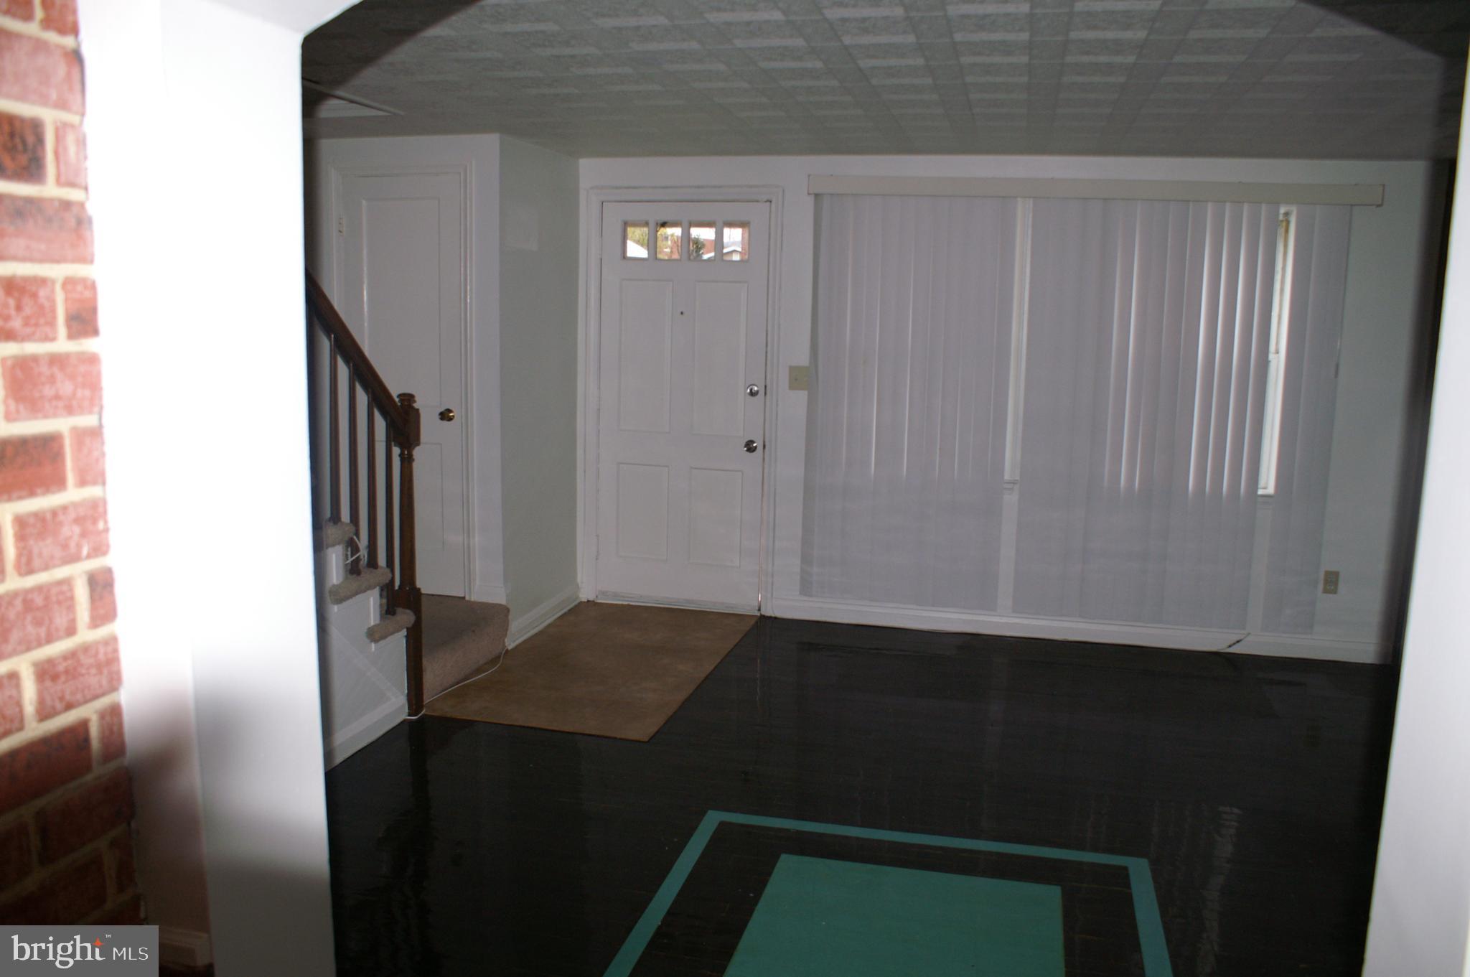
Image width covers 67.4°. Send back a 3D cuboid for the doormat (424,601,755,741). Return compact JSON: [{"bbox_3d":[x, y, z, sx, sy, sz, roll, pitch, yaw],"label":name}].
[{"bbox_3d":[-0.546,0.756,4.941,0.930,0.012,1.790,3,9,13],"label":"doormat"}]

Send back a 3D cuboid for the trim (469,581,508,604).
[{"bbox_3d":[-1.122,0.482,5.017,0.172,0.092,0.022,3,9,13],"label":"trim"}]

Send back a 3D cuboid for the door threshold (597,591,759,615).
[{"bbox_3d":[-0.307,0.612,5.824,0.890,0.040,0.070,3,9,13],"label":"door threshold"}]

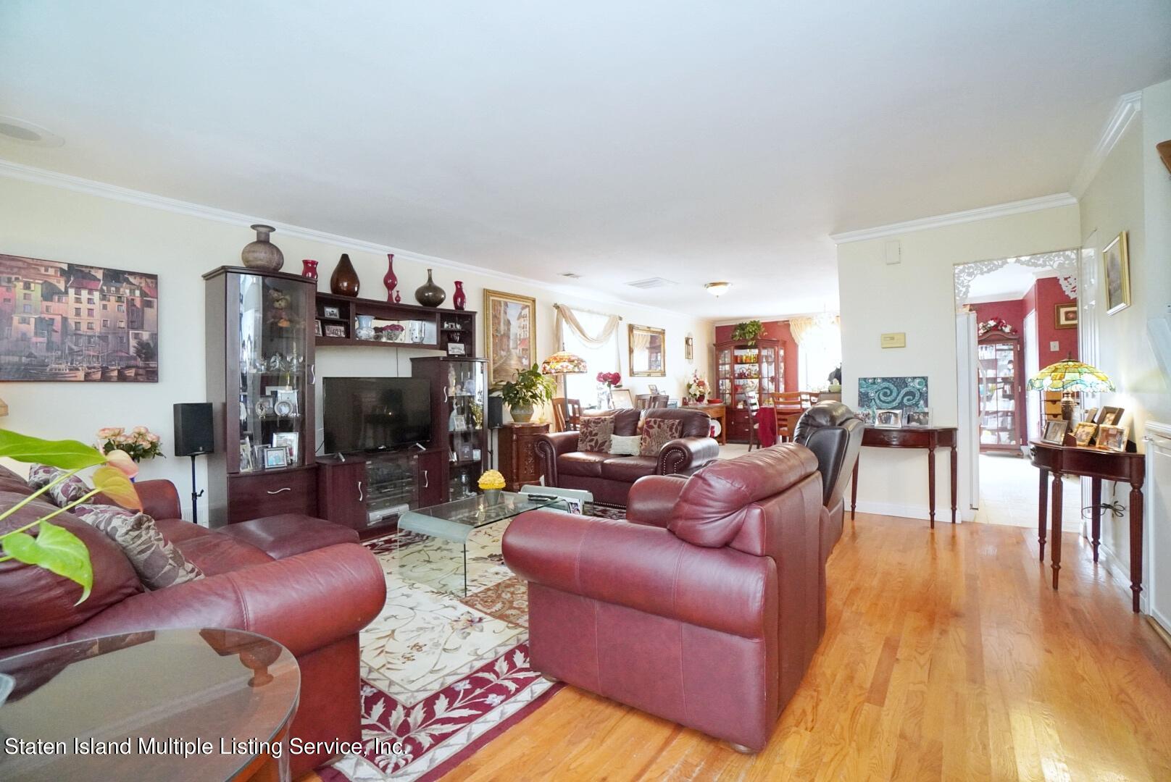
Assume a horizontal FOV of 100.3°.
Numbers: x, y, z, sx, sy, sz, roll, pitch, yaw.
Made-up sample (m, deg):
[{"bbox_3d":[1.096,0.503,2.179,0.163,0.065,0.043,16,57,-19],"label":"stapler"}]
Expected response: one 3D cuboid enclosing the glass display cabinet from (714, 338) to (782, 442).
[{"bbox_3d":[3.092,0.032,9.466,1.380,1.930,0.480,-1,1,38],"label":"glass display cabinet"}]

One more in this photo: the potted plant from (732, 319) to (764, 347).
[{"bbox_3d":[2.997,-1.071,9.079,0.620,0.500,0.550,-1,0,37],"label":"potted plant"}]

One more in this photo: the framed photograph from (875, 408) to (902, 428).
[{"bbox_3d":[2.450,0.224,3.951,0.185,0.150,0.060,-2,0,38],"label":"framed photograph"}]

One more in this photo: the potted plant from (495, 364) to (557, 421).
[{"bbox_3d":[-0.691,0.027,5.551,0.620,0.680,0.660,-1,1,0],"label":"potted plant"}]

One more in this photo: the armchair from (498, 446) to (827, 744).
[{"bbox_3d":[0.394,0.685,2.131,1.010,0.870,0.970,-1,0,34],"label":"armchair"}]

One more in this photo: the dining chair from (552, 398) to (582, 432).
[{"bbox_3d":[-0.050,0.597,6.207,0.500,0.990,0.450,-1,1,38],"label":"dining chair"}]

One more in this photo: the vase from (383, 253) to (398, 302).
[{"bbox_3d":[-1.703,-0.976,4.264,0.115,0.445,0.115,-1,0,37],"label":"vase"}]

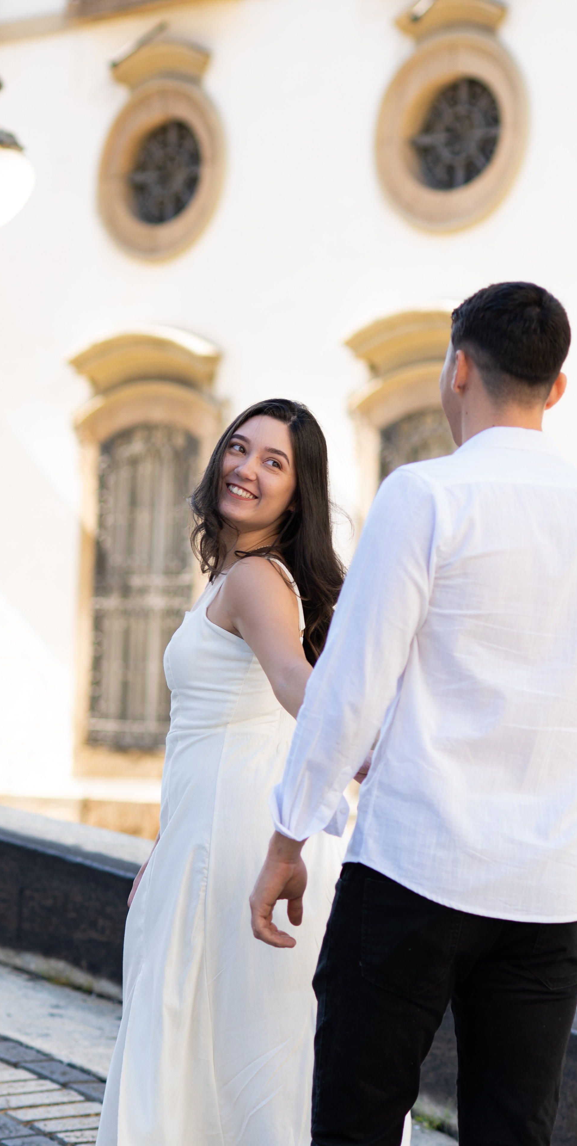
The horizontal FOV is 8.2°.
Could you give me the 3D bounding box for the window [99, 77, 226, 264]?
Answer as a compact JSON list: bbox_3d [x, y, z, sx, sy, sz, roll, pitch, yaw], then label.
[{"bbox_3d":[-1.037,-3.387,34.102,0.320,1.570,1.600,4,-3,-41],"label":"window"}]

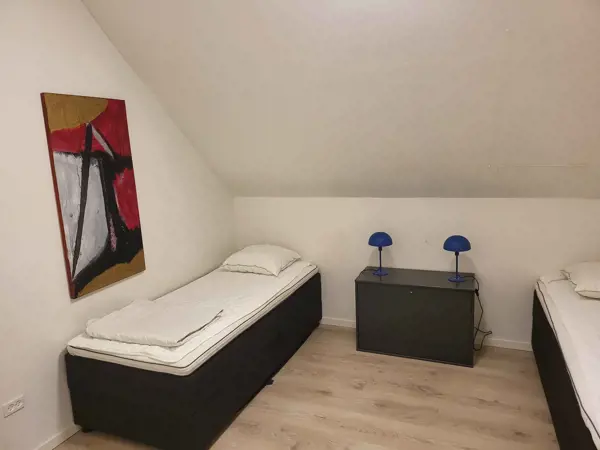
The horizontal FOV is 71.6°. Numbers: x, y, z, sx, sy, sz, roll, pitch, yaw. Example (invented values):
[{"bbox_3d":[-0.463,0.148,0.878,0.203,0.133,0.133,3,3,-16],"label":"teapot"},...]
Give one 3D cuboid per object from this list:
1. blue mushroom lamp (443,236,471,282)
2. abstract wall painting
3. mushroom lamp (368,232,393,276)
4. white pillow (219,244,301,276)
[{"bbox_3d":[1.246,0.262,3.291,0.208,0.360,0.208,2,11,23],"label":"blue mushroom lamp"},{"bbox_3d":[-1.307,-0.200,2.721,0.036,1.213,0.591,2,11,23],"label":"abstract wall painting"},{"bbox_3d":[0.687,0.244,3.539,0.208,0.360,0.208,2,11,23],"label":"mushroom lamp"},{"bbox_3d":[-0.392,0.315,3.950,0.670,0.180,0.460,2,11,23],"label":"white pillow"}]

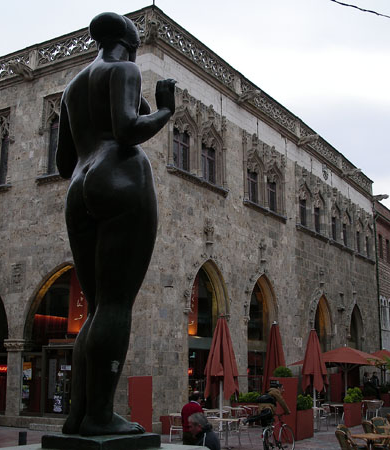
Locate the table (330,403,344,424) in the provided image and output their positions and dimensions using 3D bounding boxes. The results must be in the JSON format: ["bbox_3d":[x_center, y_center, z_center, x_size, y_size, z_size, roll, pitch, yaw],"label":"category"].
[{"bbox_3d":[5.350,7.214,24.325,0.750,0.750,0.750,-8,-14,32],"label":"table"}]

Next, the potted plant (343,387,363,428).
[{"bbox_3d":[5.979,6.907,24.506,0.340,1.427,1.250,-8,-14,32],"label":"potted plant"}]

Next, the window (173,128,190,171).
[{"bbox_3d":[-0.515,-2.554,22.119,0.250,1.380,0.950,-8,-15,31],"label":"window"}]

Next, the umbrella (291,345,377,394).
[{"bbox_3d":[6.095,6.315,25.545,3.400,3.026,3.400,-8,-14,32],"label":"umbrella"}]

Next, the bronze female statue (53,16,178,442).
[{"bbox_3d":[-0.313,-0.067,2.512,0.520,1.687,0.420,-9,-15,37],"label":"bronze female statue"}]

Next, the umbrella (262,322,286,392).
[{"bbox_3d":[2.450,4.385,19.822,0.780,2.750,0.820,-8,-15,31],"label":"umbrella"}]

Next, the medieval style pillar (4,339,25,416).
[{"bbox_3d":[-6.014,5.126,21.738,0.800,2.520,0.600,-8,-15,31],"label":"medieval style pillar"}]

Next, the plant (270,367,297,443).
[{"bbox_3d":[2.404,4.778,17.150,0.740,1.942,0.450,-8,-15,31],"label":"plant"}]

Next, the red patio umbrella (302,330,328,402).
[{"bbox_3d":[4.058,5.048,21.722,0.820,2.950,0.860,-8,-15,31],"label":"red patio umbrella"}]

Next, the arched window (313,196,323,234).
[{"bbox_3d":[6.709,-0.510,35.271,0.220,2.150,1.000,-8,-14,32],"label":"arched window"}]

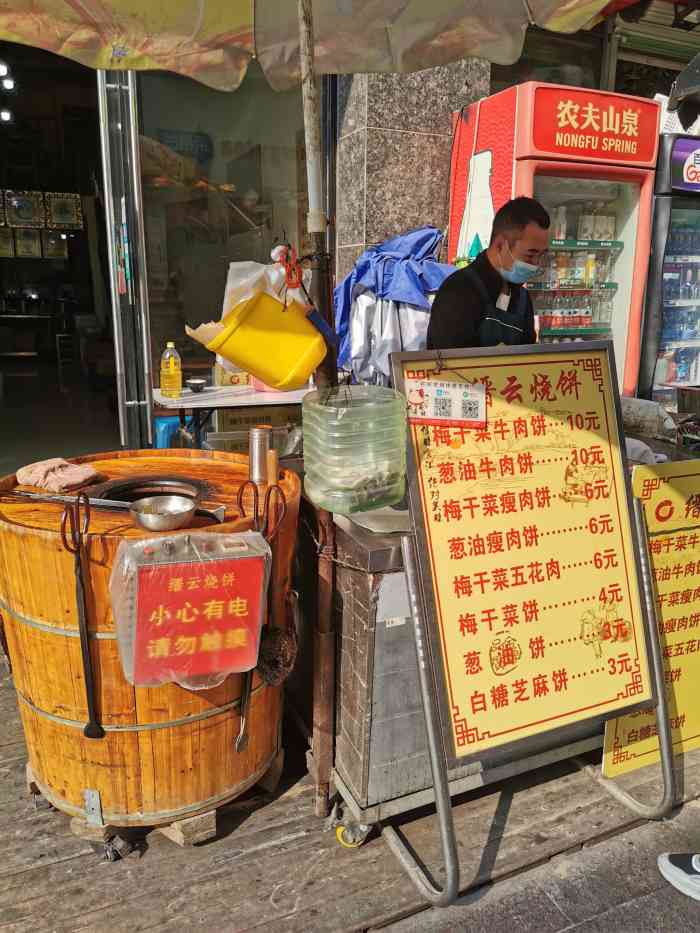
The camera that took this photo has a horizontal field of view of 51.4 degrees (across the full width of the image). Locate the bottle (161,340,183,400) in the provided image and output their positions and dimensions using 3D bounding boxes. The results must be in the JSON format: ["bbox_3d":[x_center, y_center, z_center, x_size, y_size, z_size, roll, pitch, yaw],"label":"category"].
[{"bbox_3d":[-0.970,-0.525,3.950,0.108,0.300,0.102,-2,13,-7],"label":"bottle"}]

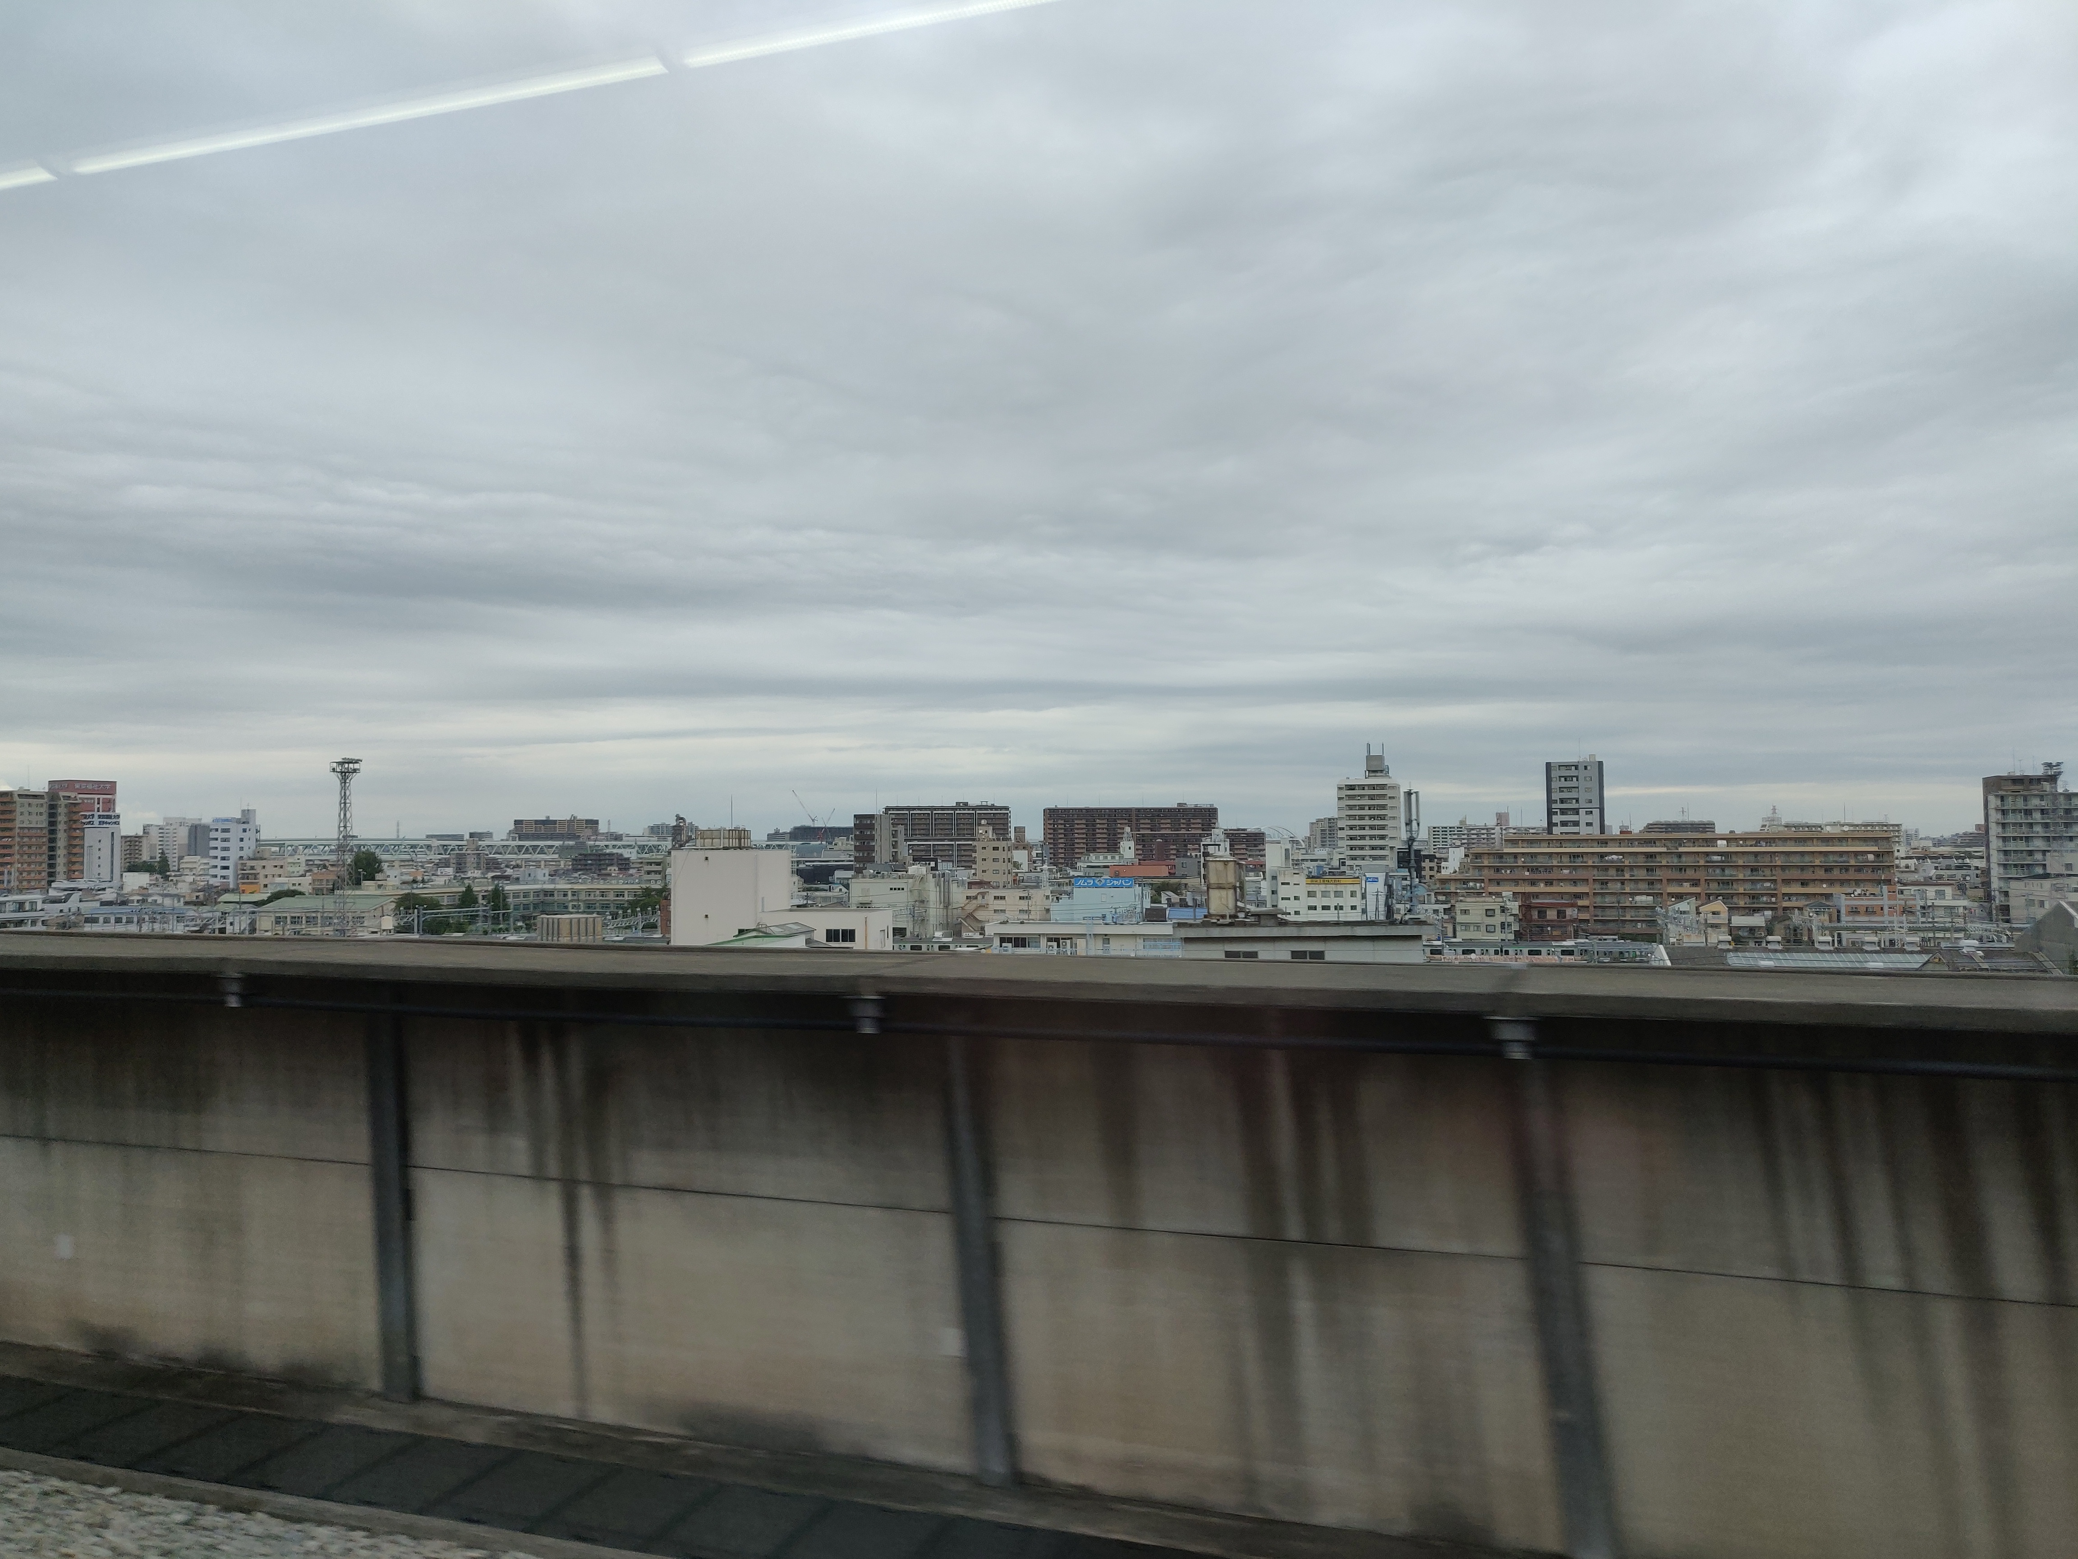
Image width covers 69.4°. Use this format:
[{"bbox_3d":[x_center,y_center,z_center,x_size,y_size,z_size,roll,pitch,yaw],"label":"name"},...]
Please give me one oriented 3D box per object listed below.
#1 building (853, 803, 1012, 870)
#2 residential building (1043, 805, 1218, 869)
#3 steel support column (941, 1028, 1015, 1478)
[{"bbox_3d":[-61.362,34.381,866.000,91.000,39.000,19.000,0,-3,-2],"label":"building"},{"bbox_3d":[54.825,36.097,897.000,103.000,39.500,15.000,0,-3,-2],"label":"residential building"},{"bbox_3d":[-0.253,2.043,6.500,0.155,1.940,0.135,-1,-3,18],"label":"steel support column"}]

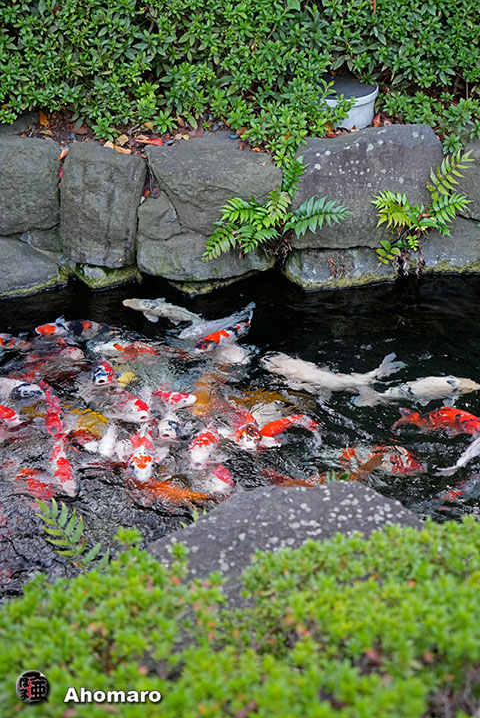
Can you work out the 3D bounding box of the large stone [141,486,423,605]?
[{"bbox_3d":[0.110,0.598,2.779,0.700,0.340,0.480,0,32,0],"label":"large stone"}]

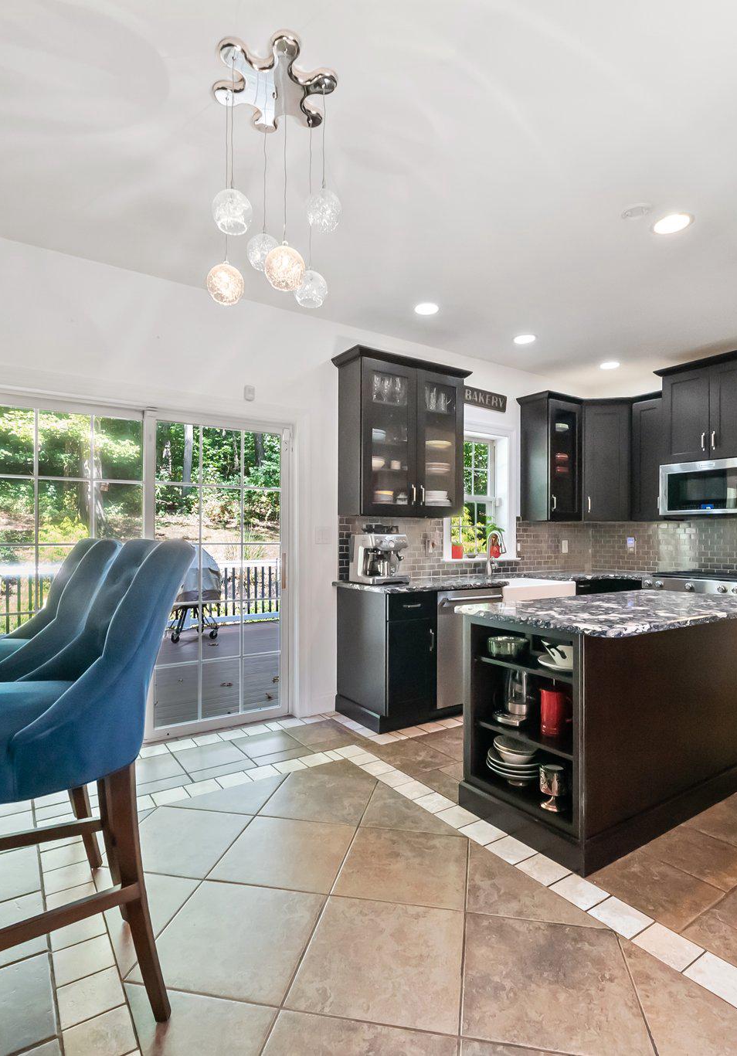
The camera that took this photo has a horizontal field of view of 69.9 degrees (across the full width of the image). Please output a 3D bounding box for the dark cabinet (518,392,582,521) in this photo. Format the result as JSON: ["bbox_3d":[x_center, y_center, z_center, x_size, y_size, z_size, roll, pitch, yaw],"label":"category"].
[{"bbox_3d":[1.677,-0.625,4.839,0.497,1.107,0.350,0,0,-34],"label":"dark cabinet"}]

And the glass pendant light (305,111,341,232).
[{"bbox_3d":[-0.146,-1.185,1.712,0.118,0.430,0.118,0,0,0],"label":"glass pendant light"}]

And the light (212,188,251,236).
[{"bbox_3d":[-0.400,-0.927,1.548,0.118,0.115,0.118,0,0,-33],"label":"light"}]

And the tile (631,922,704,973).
[{"bbox_3d":[0.931,1.304,1.642,0.147,0.010,0.147,0,0,-31],"label":"tile"}]

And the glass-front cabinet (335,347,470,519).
[{"bbox_3d":[0.263,-0.634,3.886,1.000,1.110,0.355,0,0,-34],"label":"glass-front cabinet"}]

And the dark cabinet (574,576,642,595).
[{"bbox_3d":[1.928,0.849,4.758,1.000,0.876,0.600,0,0,-33],"label":"dark cabinet"}]

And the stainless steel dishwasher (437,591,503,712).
[{"bbox_3d":[0.542,0.809,3.863,0.605,0.800,0.600,0,0,-33],"label":"stainless steel dishwasher"}]

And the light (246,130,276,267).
[{"bbox_3d":[-0.360,-1.132,1.816,0.118,0.481,0.118,0,0,-33],"label":"light"}]

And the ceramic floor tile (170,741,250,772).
[{"bbox_3d":[-0.872,1.275,2.939,0.333,0.012,0.299,0,0,-34],"label":"ceramic floor tile"}]

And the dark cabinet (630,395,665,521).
[{"bbox_3d":[2.538,-0.601,4.609,0.330,1.050,0.290,0,0,-35],"label":"dark cabinet"}]

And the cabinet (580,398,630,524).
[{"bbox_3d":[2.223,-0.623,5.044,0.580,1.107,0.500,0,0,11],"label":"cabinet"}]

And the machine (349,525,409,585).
[{"bbox_3d":[0.083,0.178,3.729,0.313,0.403,0.313,0,0,-33],"label":"machine"}]

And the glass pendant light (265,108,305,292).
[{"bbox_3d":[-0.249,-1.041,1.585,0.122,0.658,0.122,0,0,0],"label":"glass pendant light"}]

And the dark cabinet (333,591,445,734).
[{"bbox_3d":[0.115,0.849,3.584,0.405,0.890,0.635,0,0,-33],"label":"dark cabinet"}]

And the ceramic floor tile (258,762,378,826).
[{"bbox_3d":[-0.198,1.278,2.596,0.465,0.012,0.620,0,0,11],"label":"ceramic floor tile"}]

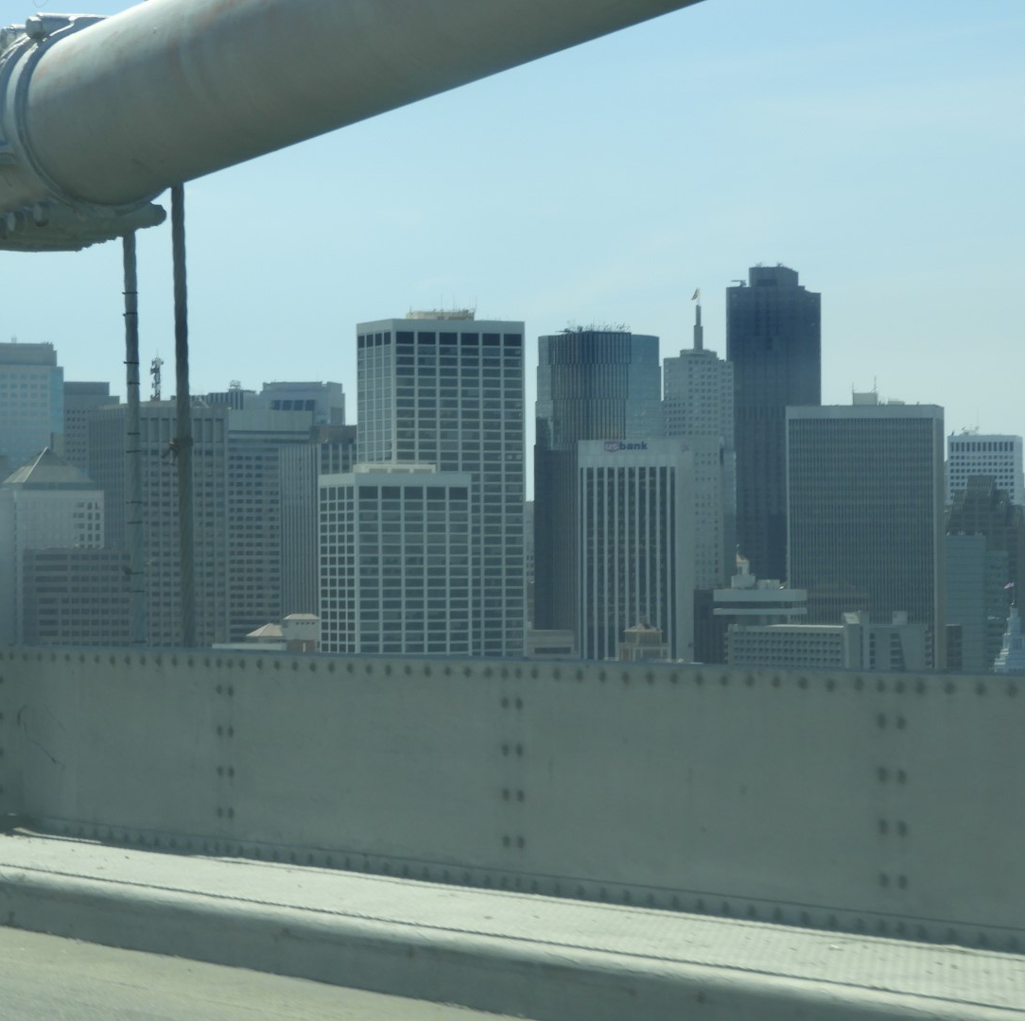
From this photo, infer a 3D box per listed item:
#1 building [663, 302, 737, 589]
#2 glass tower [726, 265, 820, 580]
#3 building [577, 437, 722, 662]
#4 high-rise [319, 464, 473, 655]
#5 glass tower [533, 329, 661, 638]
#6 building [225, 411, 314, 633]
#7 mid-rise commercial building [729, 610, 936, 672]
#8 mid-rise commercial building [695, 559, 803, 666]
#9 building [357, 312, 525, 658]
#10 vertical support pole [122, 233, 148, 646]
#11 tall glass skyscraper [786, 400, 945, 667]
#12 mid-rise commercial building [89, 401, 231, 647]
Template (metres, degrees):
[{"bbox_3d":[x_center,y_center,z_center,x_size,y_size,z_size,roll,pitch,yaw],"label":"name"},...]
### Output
[{"bbox_3d":[87.921,7.618,2130.338,31.000,209.000,34.000,-1,-1,13],"label":"building"},{"bbox_3d":[140.626,-11.681,2435.831,41.000,236.500,58.000,-1,-1,13],"label":"glass tower"},{"bbox_3d":[55.135,39.815,1824.560,51.000,135.500,42.000,-1,-1,13],"label":"building"},{"bbox_3d":[-40.542,43.542,1574.428,44.000,118.000,34.000,0,-1,-24],"label":"high-rise"},{"bbox_3d":[37.167,15.128,1939.715,55.500,183.000,55.500,0,-1,0],"label":"glass tower"},{"bbox_3d":[-113.567,32.122,2016.561,40.000,152.000,44.000,0,-1,-23],"label":"building"},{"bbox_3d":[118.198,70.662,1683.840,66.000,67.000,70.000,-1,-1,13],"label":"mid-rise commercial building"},{"bbox_3d":[88.685,62.230,1686.782,38.000,79.000,32.000,0,-1,13],"label":"mid-rise commercial building"},{"bbox_3d":[-26.183,15.254,1649.807,52.000,171.500,34.000,0,-1,-23],"label":"building"},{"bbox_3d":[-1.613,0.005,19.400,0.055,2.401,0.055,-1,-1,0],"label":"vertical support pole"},{"bbox_3d":[142.201,30.390,1824.220,60.000,148.000,29.500,0,-1,13],"label":"tall glass skyscraper"},{"bbox_3d":[-142.238,30.793,1819.194,41.000,147.000,51.000,0,-1,-23],"label":"mid-rise commercial building"}]

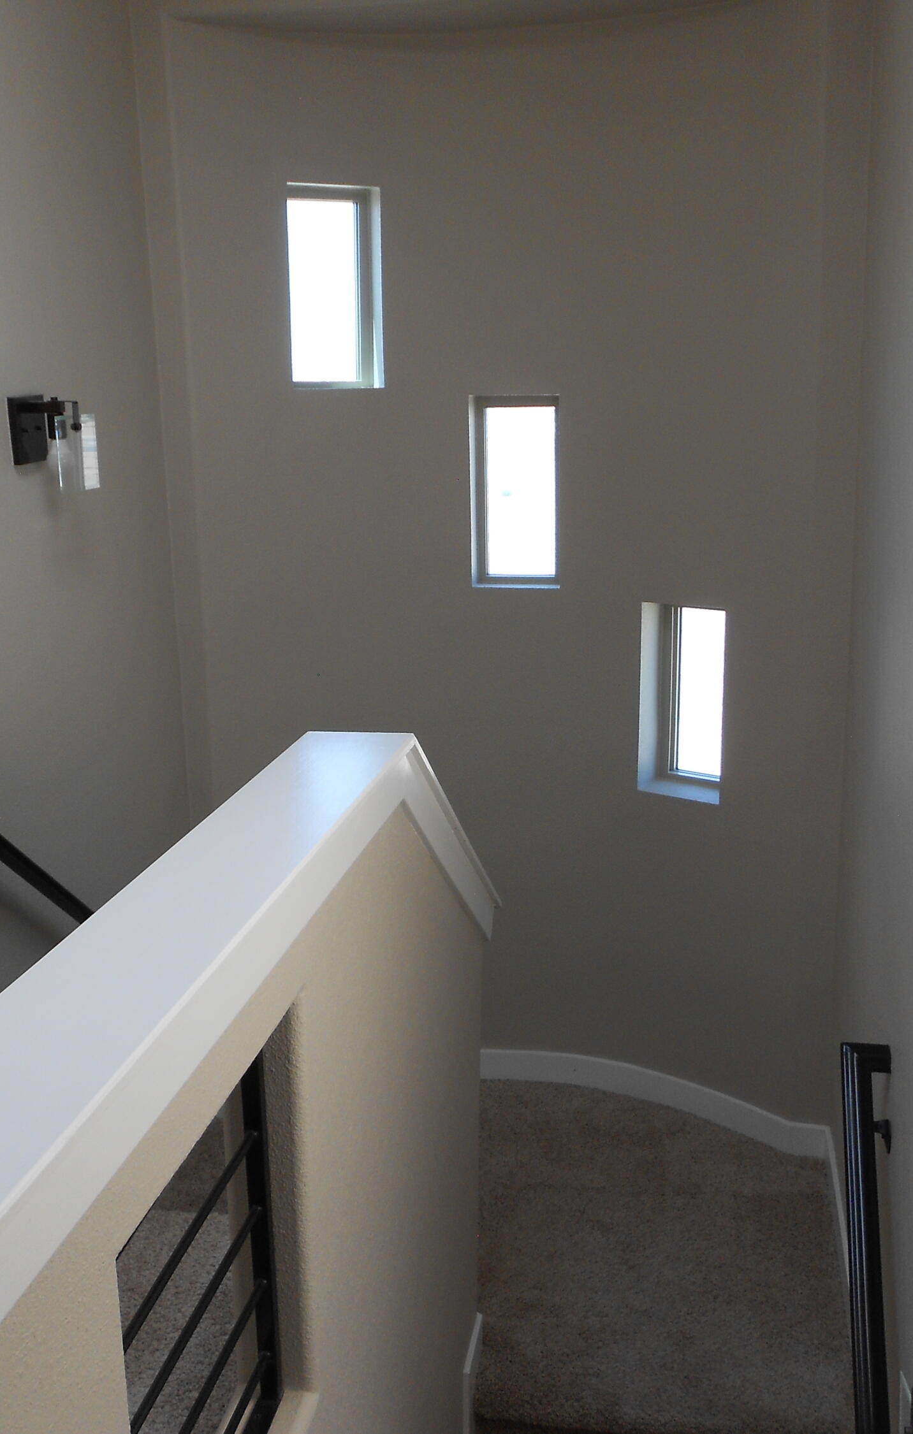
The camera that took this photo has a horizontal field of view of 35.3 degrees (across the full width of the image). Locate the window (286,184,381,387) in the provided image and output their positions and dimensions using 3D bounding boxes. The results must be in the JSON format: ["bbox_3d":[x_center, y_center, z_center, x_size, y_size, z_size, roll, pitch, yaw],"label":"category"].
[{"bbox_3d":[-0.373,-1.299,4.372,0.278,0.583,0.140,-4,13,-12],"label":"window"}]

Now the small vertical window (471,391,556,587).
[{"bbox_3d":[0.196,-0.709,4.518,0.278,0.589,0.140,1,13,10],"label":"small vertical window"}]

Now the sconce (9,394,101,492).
[{"bbox_3d":[-0.945,-0.647,3.387,0.140,0.220,0.215,1,13,10],"label":"sconce"}]

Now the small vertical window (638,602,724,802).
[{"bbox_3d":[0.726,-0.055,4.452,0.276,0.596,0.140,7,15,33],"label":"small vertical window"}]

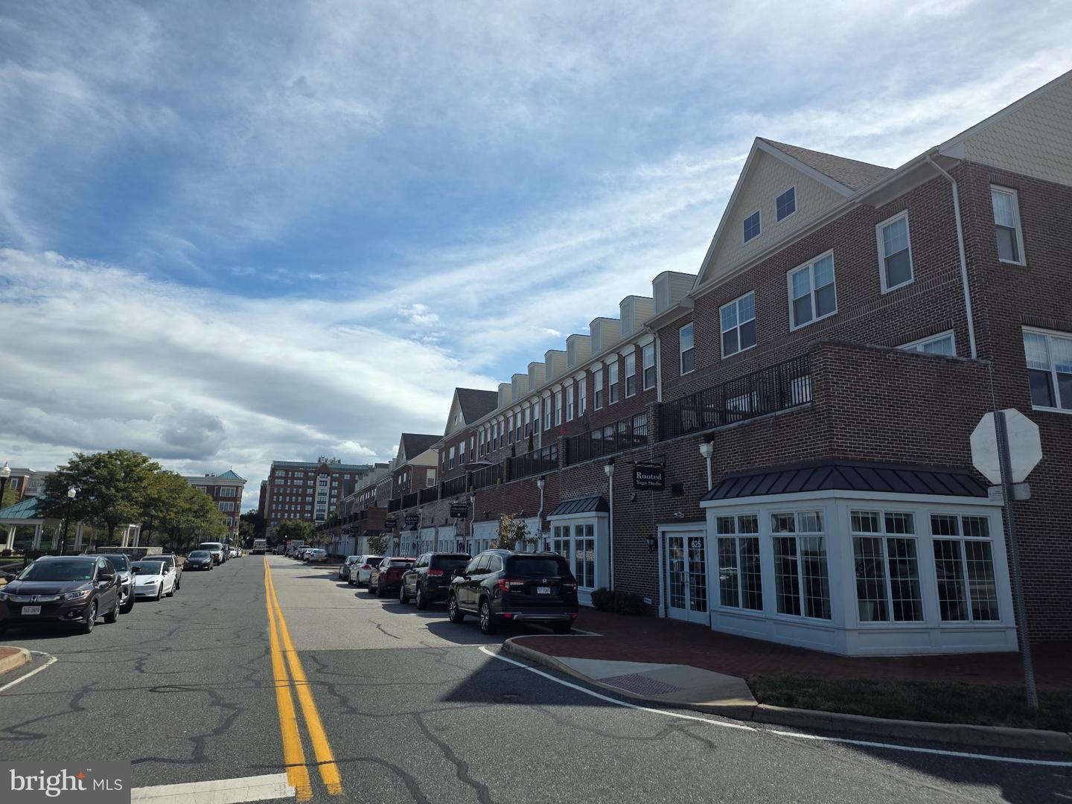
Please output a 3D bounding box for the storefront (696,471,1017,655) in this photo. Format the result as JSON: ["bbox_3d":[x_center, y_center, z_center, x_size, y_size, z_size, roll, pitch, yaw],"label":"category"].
[{"bbox_3d":[6.326,3.132,14.593,4.150,3.400,4.150,5,-13,-20],"label":"storefront"}]

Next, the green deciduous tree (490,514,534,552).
[{"bbox_3d":[-0.901,5.239,24.134,1.600,2.920,1.600,5,-13,-20],"label":"green deciduous tree"}]

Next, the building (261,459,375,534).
[{"bbox_3d":[-82.261,40.285,265.562,38.000,32.000,25.000,5,-13,-20],"label":"building"}]

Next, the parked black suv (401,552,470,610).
[{"bbox_3d":[-3.188,5.962,24.014,1.940,1.760,4.820,5,-13,-20],"label":"parked black suv"}]

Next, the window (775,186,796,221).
[{"bbox_3d":[7.291,-5.762,20.783,0.110,0.800,0.840,5,-13,-20],"label":"window"}]

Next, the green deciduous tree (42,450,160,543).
[{"bbox_3d":[-34.184,8.042,56.089,8.100,8.400,8.100,5,-13,-20],"label":"green deciduous tree"}]

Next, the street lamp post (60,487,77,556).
[{"bbox_3d":[-19.507,5.528,29.532,0.360,4.000,0.360,5,-13,-20],"label":"street lamp post"}]

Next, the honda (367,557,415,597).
[{"bbox_3d":[-5.940,7.454,30.667,1.840,1.620,4.550,5,-13,-20],"label":"honda"}]

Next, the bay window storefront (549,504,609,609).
[{"bbox_3d":[1.293,4.819,23.304,0.600,3.250,3.950,5,-13,-20],"label":"bay window storefront"}]

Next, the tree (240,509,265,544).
[{"bbox_3d":[-77.796,35.323,194.088,7.500,11.900,7.500,5,-13,-20],"label":"tree"}]

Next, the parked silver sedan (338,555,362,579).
[{"bbox_3d":[-10.986,10.265,44.077,1.830,1.460,4.750,5,-13,-20],"label":"parked silver sedan"}]

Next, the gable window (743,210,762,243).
[{"bbox_3d":[6.745,-5.445,22.189,0.110,0.800,0.840,5,-13,-20],"label":"gable window"}]

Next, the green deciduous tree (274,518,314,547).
[{"bbox_3d":[-58.700,32.692,172.538,9.200,8.700,9.000,5,-13,-20],"label":"green deciduous tree"}]

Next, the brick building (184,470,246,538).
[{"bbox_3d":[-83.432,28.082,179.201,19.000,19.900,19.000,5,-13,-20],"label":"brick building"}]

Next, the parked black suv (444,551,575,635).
[{"bbox_3d":[-0.661,4.472,17.045,2.000,1.790,4.980,5,-13,-20],"label":"parked black suv"}]

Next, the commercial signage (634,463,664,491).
[{"bbox_3d":[2.928,1.976,18.351,0.920,0.620,0.090,5,-13,-20],"label":"commercial signage"}]

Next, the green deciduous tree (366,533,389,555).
[{"bbox_3d":[-11.251,10.686,50.218,1.550,2.900,1.500,5,-13,-20],"label":"green deciduous tree"}]

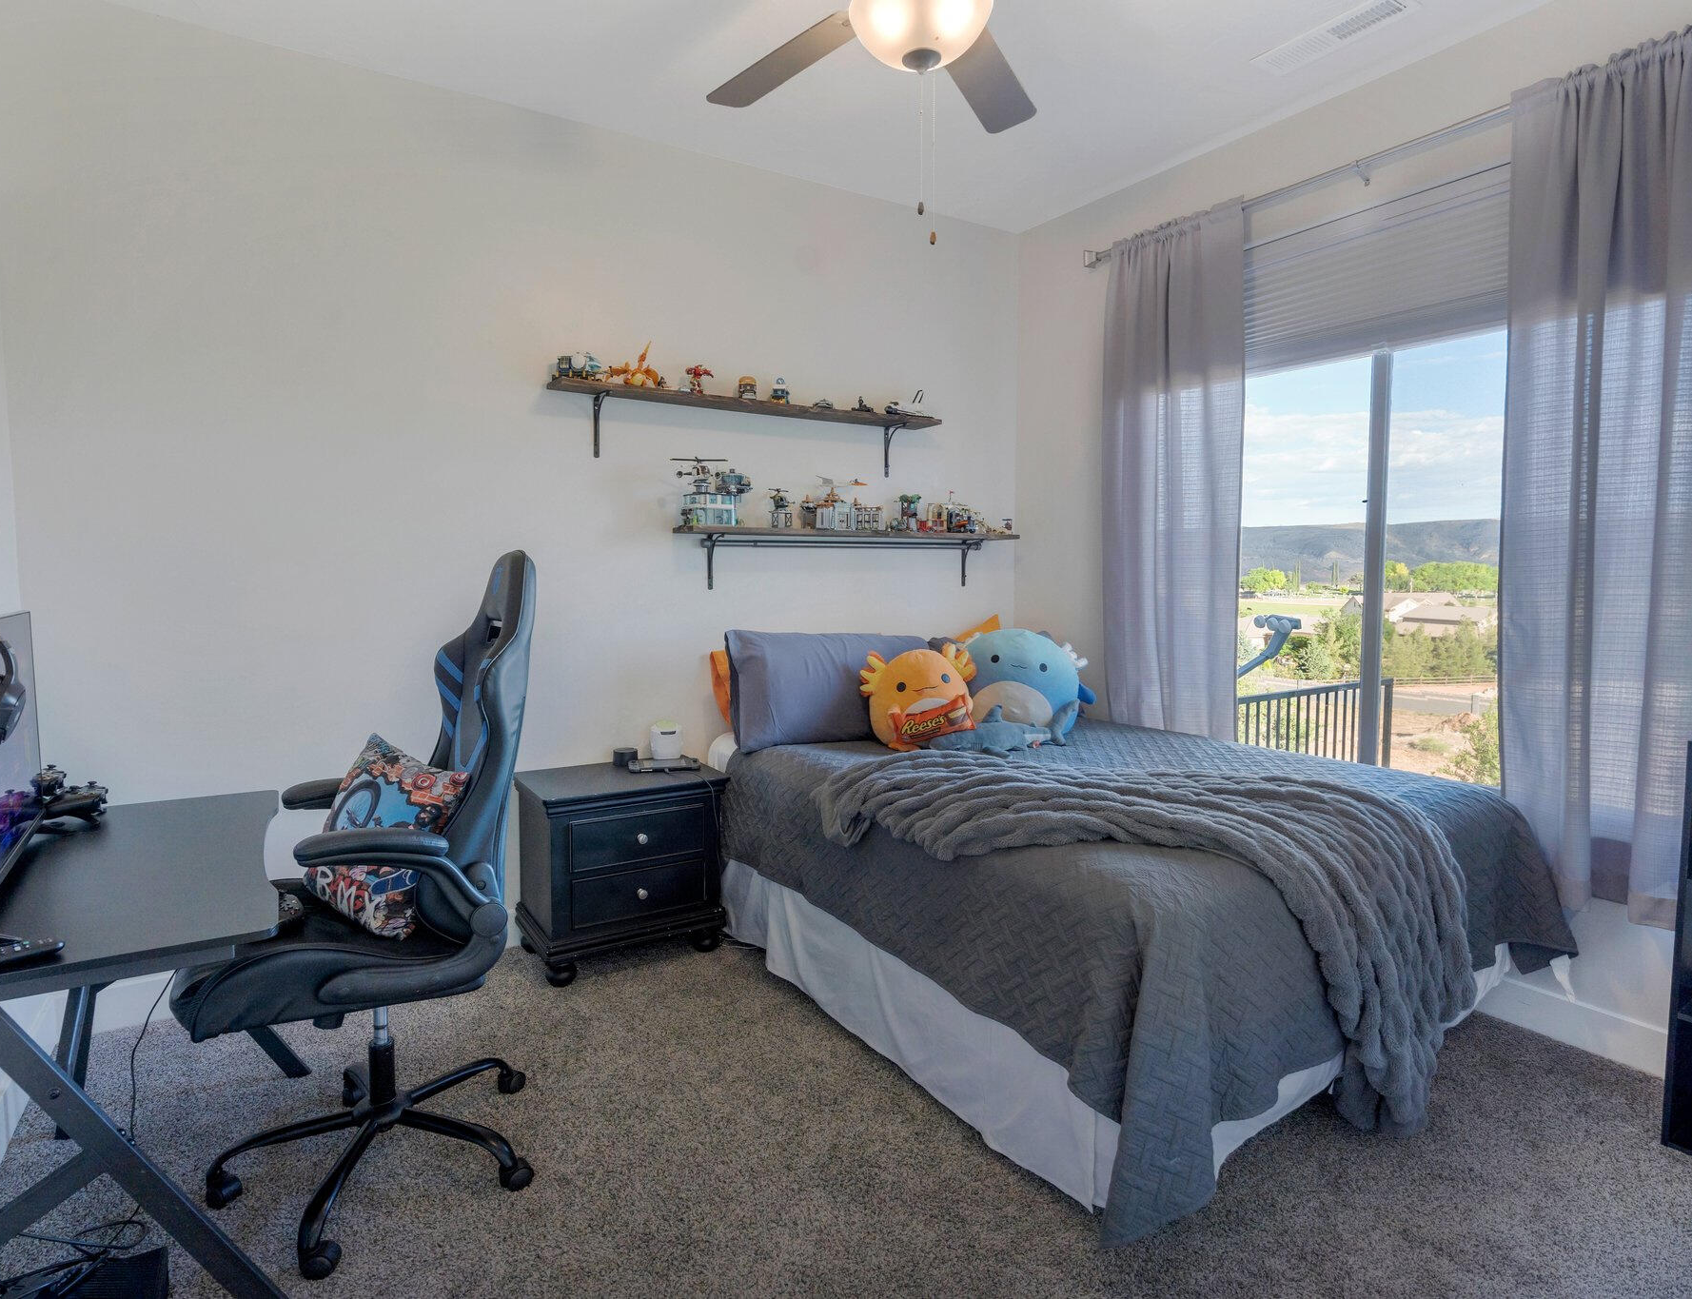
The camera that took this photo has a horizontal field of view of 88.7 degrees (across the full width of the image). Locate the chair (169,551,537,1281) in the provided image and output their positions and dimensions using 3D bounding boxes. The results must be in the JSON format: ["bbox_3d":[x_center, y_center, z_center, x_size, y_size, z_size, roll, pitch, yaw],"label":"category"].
[{"bbox_3d":[-0.990,0.451,1.814,0.680,1.315,0.670,-3,5,-33],"label":"chair"}]

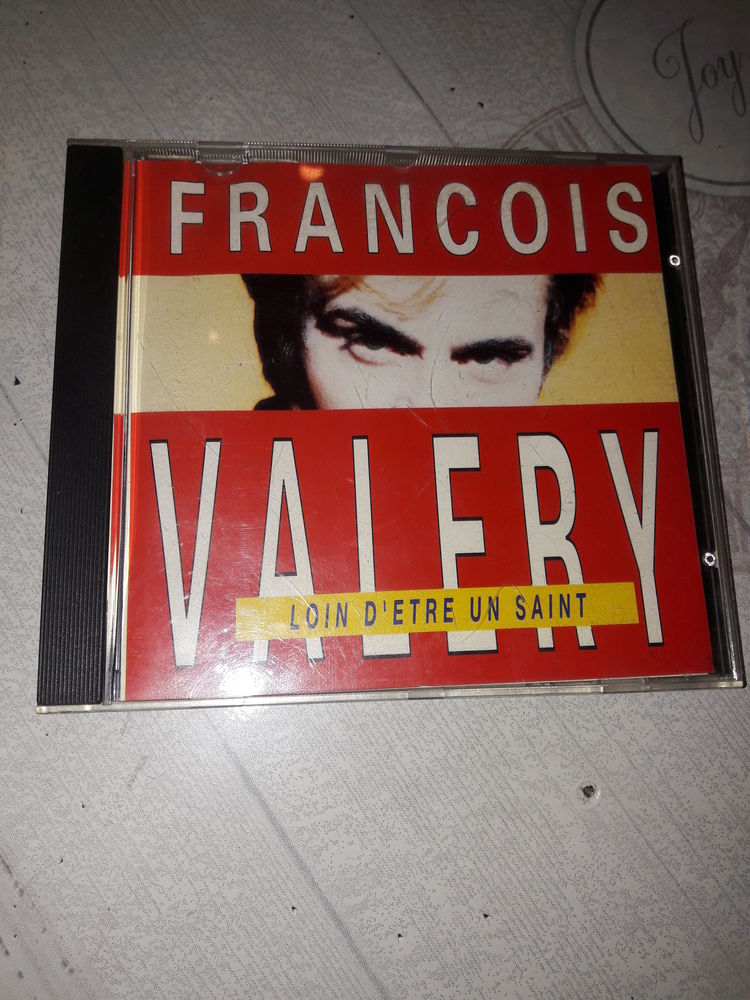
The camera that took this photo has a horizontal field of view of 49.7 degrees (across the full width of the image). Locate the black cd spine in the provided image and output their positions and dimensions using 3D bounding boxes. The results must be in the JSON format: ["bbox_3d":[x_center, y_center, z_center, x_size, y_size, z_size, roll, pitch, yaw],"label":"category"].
[{"bbox_3d":[-0.061,-0.019,0.173,0.012,0.008,0.122,-1,77,-5],"label":"black cd spine"}]

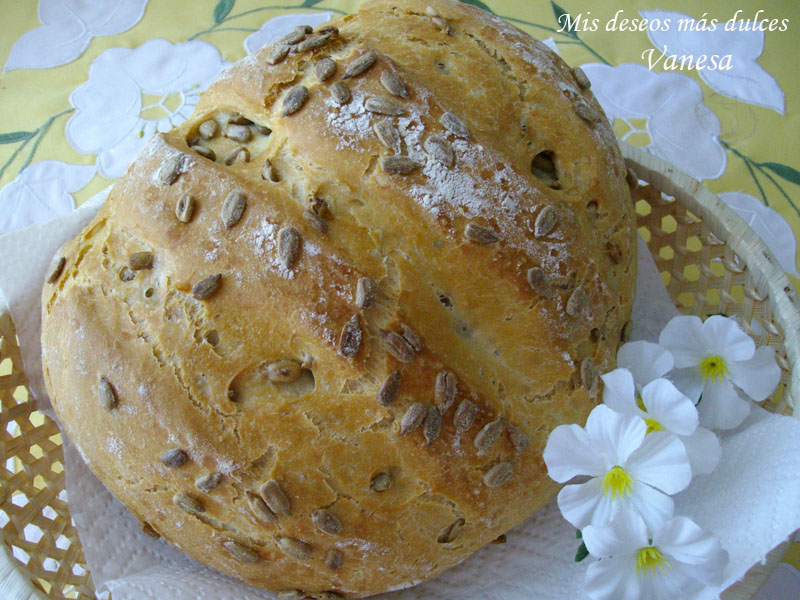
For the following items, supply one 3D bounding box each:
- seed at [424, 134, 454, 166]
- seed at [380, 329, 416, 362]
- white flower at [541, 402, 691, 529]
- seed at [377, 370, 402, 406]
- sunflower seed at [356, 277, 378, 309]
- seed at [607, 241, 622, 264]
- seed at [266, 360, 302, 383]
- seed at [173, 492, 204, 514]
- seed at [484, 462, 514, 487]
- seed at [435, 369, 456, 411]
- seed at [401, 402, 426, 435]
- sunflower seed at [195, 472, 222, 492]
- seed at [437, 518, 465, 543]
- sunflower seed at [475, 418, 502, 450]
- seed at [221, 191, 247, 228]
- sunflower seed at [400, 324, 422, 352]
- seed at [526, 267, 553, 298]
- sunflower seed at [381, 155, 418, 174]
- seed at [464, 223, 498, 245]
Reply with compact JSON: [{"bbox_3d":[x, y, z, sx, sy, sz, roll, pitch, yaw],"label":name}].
[{"bbox_3d":[0.012,-0.045,0.248,0.006,0.003,0.012,-38,77,-22],"label":"seed"},{"bbox_3d":[-0.001,0.012,0.218,0.006,0.003,0.011,-42,96,-8],"label":"seed"},{"bbox_3d":[0.071,0.055,0.272,0.047,0.017,0.043,0,69,9],"label":"white flower"},{"bbox_3d":[-0.003,0.025,0.242,0.005,0.003,0.011,32,81,0],"label":"seed"},{"bbox_3d":[-0.009,-0.002,0.217,0.005,0.003,0.009,11,83,-5],"label":"sunflower seed"},{"bbox_3d":[0.071,-0.015,0.274,0.004,0.003,0.008,-28,90,-15],"label":"seed"},{"bbox_3d":[-0.034,0.021,0.242,0.010,0.003,0.006,2,81,-1],"label":"seed"},{"bbox_3d":[-0.061,0.059,0.242,0.010,0.003,0.004,26,90,3],"label":"seed"},{"bbox_3d":[0.029,0.051,0.242,0.010,0.005,0.003,-25,27,-17],"label":"seed"},{"bbox_3d":[0.012,0.024,0.218,0.005,0.004,0.011,7,85,-13],"label":"seed"},{"bbox_3d":[0.003,0.032,0.221,0.005,0.003,0.010,32,89,-15],"label":"seed"},{"bbox_3d":[-0.054,0.052,0.237,0.009,0.004,0.004,-24,87,6],"label":"sunflower seed"},{"bbox_3d":[0.014,0.063,0.229,0.010,0.005,0.004,-42,30,-2],"label":"seed"},{"bbox_3d":[0.025,0.037,0.232,0.011,0.006,0.003,-48,25,-7],"label":"sunflower seed"},{"bbox_3d":[-0.046,-0.025,0.229,0.006,0.004,0.011,7,71,10],"label":"seed"},{"bbox_3d":[0.003,0.011,0.228,0.009,0.003,0.005,50,29,-1],"label":"sunflower seed"},{"bbox_3d":[0.040,-0.005,0.236,0.005,0.003,0.010,-34,101,-23],"label":"seed"},{"bbox_3d":[0.000,-0.040,0.244,0.011,0.003,0.005,9,67,-2],"label":"sunflower seed"},{"bbox_3d":[0.023,-0.018,0.229,0.010,0.004,0.005,23,72,-6],"label":"seed"}]

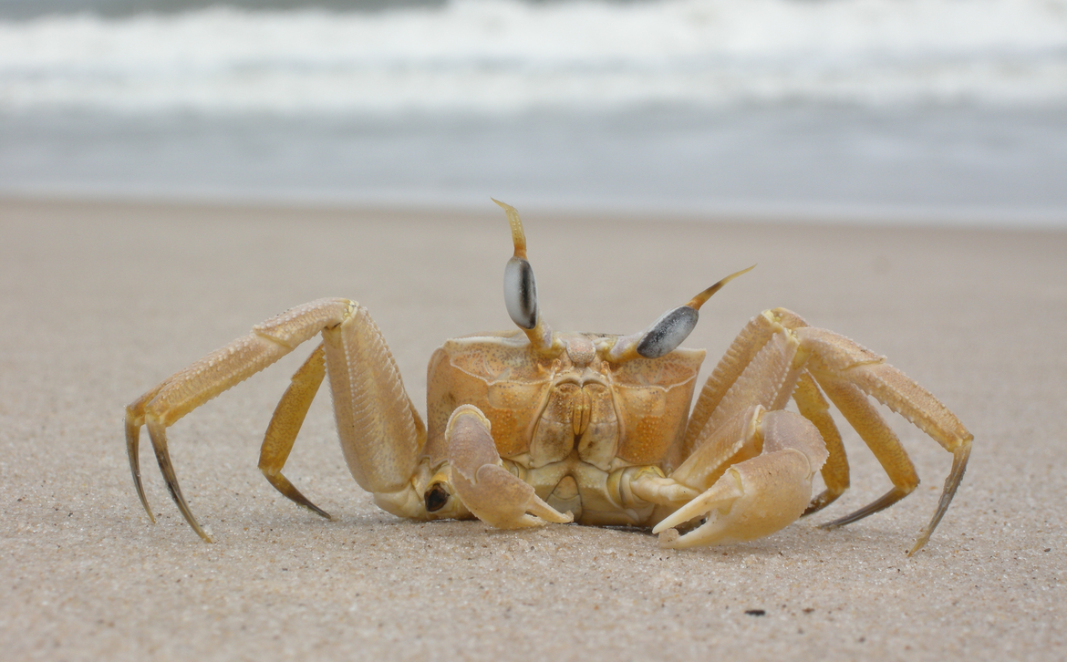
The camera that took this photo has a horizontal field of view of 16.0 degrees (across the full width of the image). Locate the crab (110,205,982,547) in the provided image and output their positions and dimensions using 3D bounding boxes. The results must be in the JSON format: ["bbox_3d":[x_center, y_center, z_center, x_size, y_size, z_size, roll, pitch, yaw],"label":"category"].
[{"bbox_3d":[0.003,0.005,0.628,0.138,0.054,0.072,1,4,-7],"label":"crab"}]

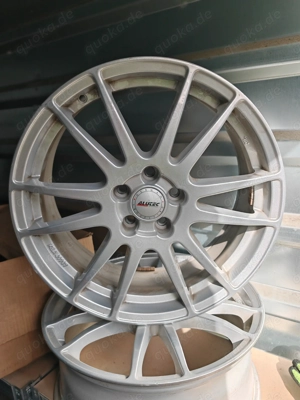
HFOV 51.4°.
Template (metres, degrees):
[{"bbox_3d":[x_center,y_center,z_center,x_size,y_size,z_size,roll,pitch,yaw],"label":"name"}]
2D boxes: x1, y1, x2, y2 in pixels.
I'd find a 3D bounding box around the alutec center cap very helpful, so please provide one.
[{"bbox_3d":[-0.002,0.007,0.577,0.064,0.064,0.015,-3,15,-1],"label":"alutec center cap"}]

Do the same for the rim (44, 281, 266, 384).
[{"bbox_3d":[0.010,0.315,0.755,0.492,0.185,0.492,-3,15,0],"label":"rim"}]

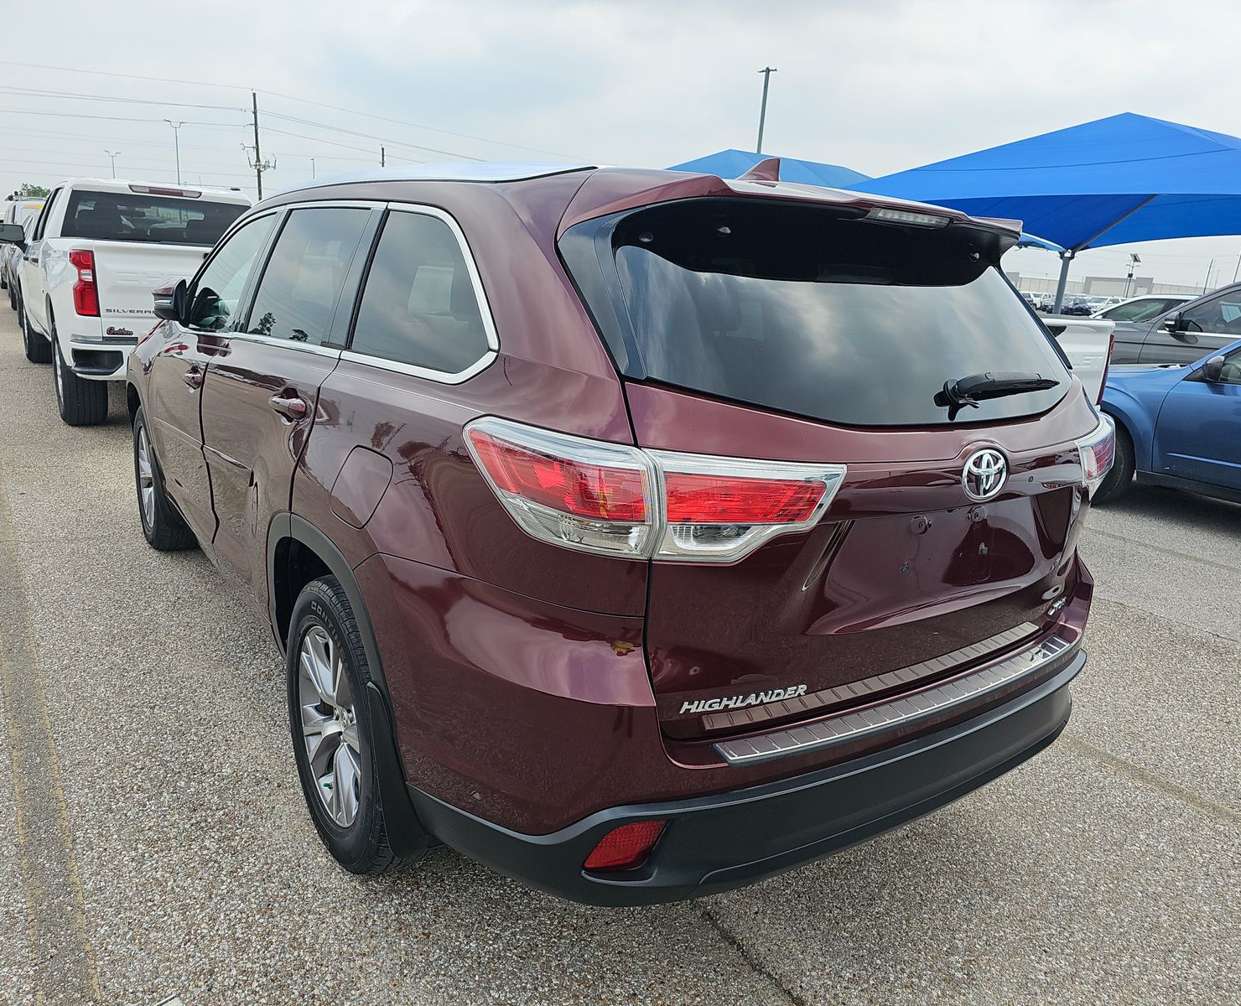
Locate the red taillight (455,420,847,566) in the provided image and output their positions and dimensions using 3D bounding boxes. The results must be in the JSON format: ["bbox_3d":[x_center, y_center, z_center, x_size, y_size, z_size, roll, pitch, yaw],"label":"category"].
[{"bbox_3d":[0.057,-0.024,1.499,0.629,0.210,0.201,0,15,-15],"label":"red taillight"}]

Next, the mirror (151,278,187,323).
[{"bbox_3d":[-1.672,-0.751,3.308,0.115,0.165,0.225,0,15,-16],"label":"mirror"}]

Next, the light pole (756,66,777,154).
[{"bbox_3d":[5.945,-13.705,39.421,0.350,10.290,1.150,-7,18,-35],"label":"light pole"}]

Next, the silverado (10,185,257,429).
[{"bbox_3d":[-4.595,-2.101,8.896,2.100,1.950,6.000,-7,18,-35],"label":"silverado"}]

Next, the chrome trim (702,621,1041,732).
[{"bbox_3d":[0.605,0.360,1.900,1.080,0.040,0.080,-6,18,-35],"label":"chrome trim"}]

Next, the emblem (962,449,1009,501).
[{"bbox_3d":[0.693,-0.054,1.709,0.148,0.103,0.022,-6,11,-35],"label":"emblem"}]

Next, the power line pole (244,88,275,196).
[{"bbox_3d":[-31.214,-28.195,77.487,2.300,13.900,0.800,4,15,2],"label":"power line pole"}]

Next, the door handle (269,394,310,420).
[{"bbox_3d":[-0.834,-0.240,2.242,0.050,0.045,0.220,-7,18,-35],"label":"door handle"}]

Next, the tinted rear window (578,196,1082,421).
[{"bbox_3d":[0.543,-0.357,1.877,1.380,0.466,0.109,-6,-14,-35],"label":"tinted rear window"}]

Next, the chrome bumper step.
[{"bbox_3d":[0.651,0.402,1.862,1.130,0.032,0.115,-7,18,-35],"label":"chrome bumper step"}]

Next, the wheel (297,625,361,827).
[{"bbox_3d":[-0.660,0.546,2.273,0.190,0.490,0.490,-6,18,-35],"label":"wheel"}]

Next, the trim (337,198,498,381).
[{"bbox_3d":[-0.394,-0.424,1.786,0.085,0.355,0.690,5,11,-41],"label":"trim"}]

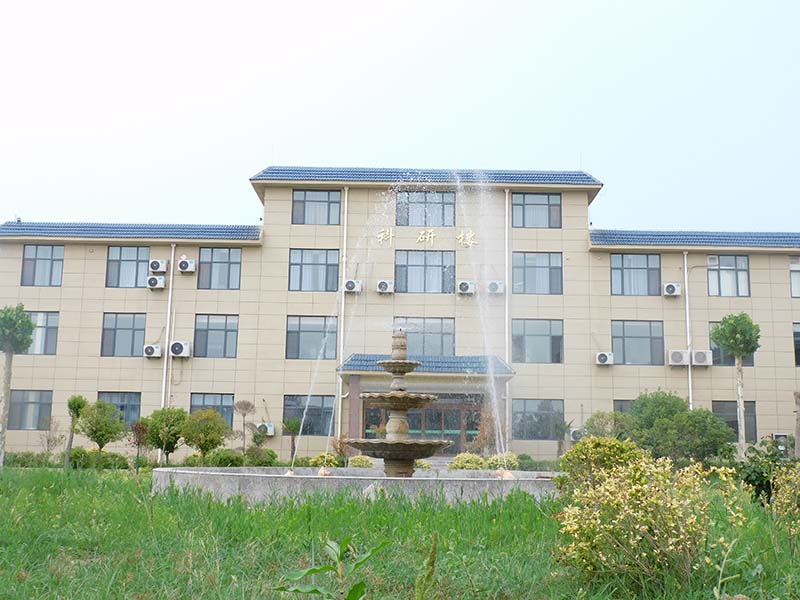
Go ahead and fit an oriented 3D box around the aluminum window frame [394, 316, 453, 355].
[{"bbox_3d":[1.209,1.957,45.843,3.018,2.188,0.100,1,-10,1],"label":"aluminum window frame"}]

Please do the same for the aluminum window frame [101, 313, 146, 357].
[{"bbox_3d":[-13.286,1.691,44.568,2.108,2.108,0.120,1,-10,1],"label":"aluminum window frame"}]

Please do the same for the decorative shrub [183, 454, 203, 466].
[{"bbox_3d":[-8.972,6.988,40.065,0.914,0.576,0.914,1,-10,1],"label":"decorative shrub"}]

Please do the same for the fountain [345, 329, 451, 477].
[{"bbox_3d":[-0.041,2.073,17.909,2.094,3.069,2.100,1,-10,1],"label":"fountain"}]

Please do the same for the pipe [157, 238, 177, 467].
[{"bbox_3d":[-11.405,2.485,45.234,0.160,10.702,0.160,1,-9,1],"label":"pipe"}]

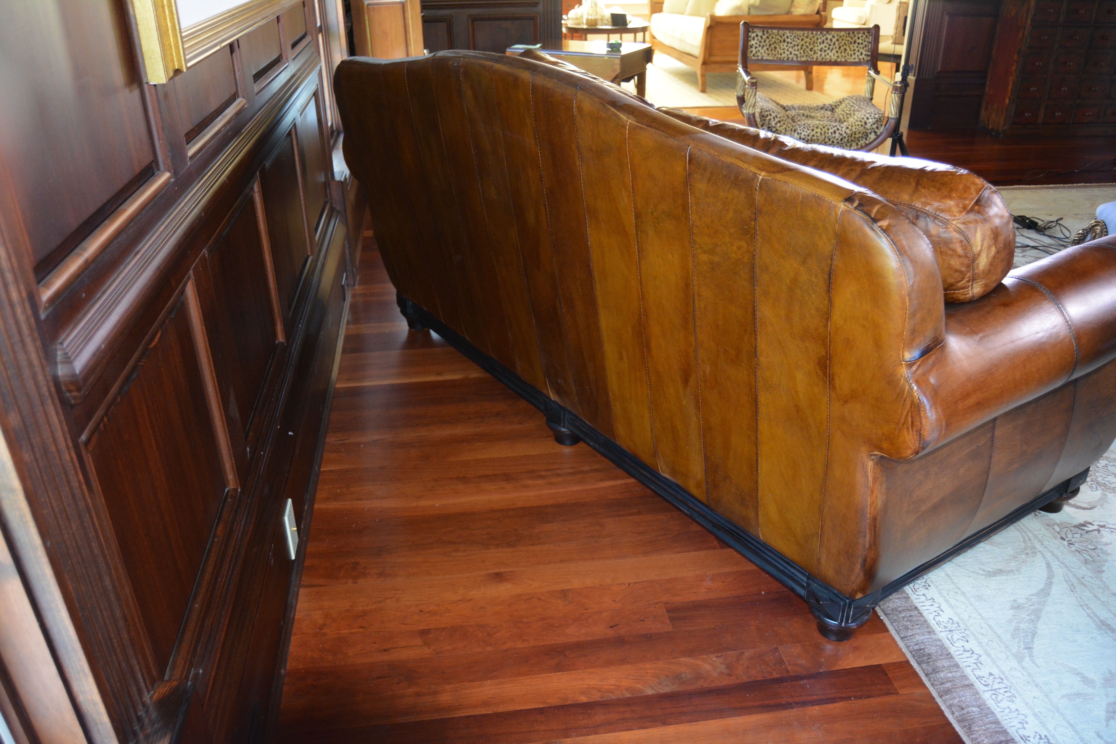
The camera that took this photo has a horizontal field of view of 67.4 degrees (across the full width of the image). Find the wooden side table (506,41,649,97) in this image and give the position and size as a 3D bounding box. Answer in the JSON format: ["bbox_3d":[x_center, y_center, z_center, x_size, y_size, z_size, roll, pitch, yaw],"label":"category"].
[{"bbox_3d":[0.140,-1.732,5.480,0.790,0.740,0.660,13,30,23],"label":"wooden side table"}]

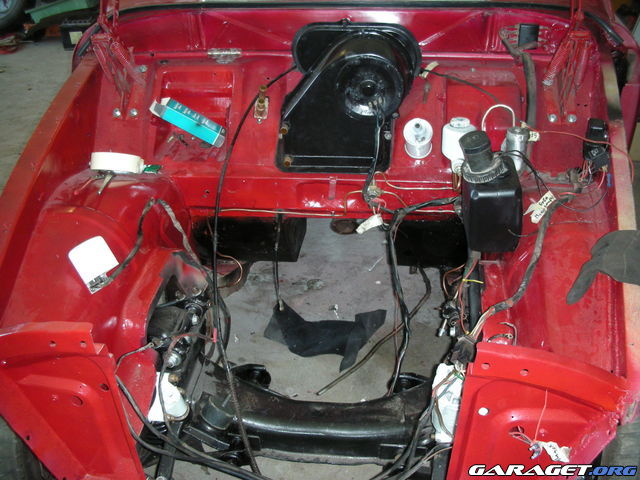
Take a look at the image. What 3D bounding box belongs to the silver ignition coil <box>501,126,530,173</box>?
[{"bbox_3d":[0.515,-0.236,1.700,0.060,0.111,0.059,-1,32,8],"label":"silver ignition coil"}]

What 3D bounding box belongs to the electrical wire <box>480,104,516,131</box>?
[{"bbox_3d":[0.419,-0.286,1.510,0.080,0.070,0.035,0,39,0],"label":"electrical wire"}]

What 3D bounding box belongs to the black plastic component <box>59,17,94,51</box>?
[{"bbox_3d":[-1.398,-1.247,3.869,0.235,0.175,0.160,0,39,0],"label":"black plastic component"}]

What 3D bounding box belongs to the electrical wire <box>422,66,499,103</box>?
[{"bbox_3d":[0.334,-0.370,1.540,0.190,0.072,0.050,0,39,0],"label":"electrical wire"}]

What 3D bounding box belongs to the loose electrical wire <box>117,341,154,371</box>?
[{"bbox_3d":[-0.359,0.227,1.260,0.073,0.050,0.040,0,39,0],"label":"loose electrical wire"}]

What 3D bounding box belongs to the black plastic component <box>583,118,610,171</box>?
[{"bbox_3d":[0.624,-0.215,1.460,0.060,0.100,0.055,4,41,18],"label":"black plastic component"}]

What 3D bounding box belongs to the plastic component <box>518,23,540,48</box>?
[{"bbox_3d":[0.518,-0.506,1.600,0.053,0.064,0.025,0,39,0],"label":"plastic component"}]

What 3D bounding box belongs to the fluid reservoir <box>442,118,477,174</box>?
[{"bbox_3d":[0.319,-0.215,1.470,0.077,0.122,0.077,-5,39,4],"label":"fluid reservoir"}]

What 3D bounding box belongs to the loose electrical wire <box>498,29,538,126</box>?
[{"bbox_3d":[0.476,-0.389,1.560,0.085,0.045,0.230,0,81,0],"label":"loose electrical wire"}]

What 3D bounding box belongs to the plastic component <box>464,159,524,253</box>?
[{"bbox_3d":[0.366,-0.074,1.380,0.118,0.168,0.108,-2,39,10],"label":"plastic component"}]

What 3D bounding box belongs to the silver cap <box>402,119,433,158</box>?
[{"bbox_3d":[0.226,-0.234,1.495,0.068,0.085,0.068,-2,67,5],"label":"silver cap"}]

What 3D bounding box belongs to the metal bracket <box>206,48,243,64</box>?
[{"bbox_3d":[-0.230,-0.442,1.560,0.085,0.034,0.030,0,39,0],"label":"metal bracket"}]

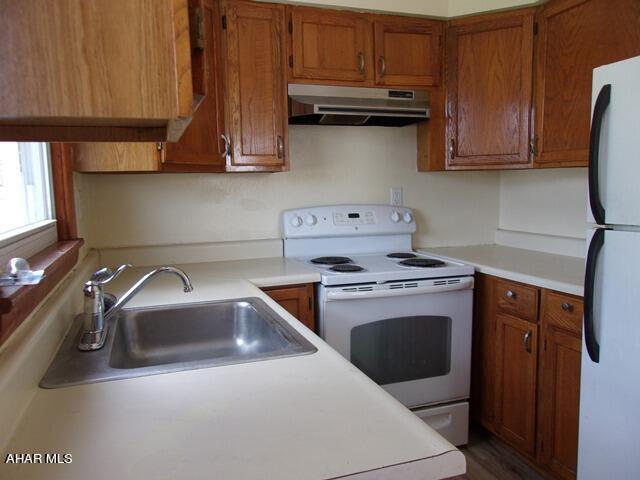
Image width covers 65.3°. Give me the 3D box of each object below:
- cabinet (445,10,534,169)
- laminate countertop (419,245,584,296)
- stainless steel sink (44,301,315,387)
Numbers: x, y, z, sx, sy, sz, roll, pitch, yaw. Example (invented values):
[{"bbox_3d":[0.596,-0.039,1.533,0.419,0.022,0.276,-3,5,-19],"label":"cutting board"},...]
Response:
[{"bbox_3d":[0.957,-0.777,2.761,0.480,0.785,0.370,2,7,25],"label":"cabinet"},{"bbox_3d":[1.077,0.129,2.518,0.657,0.038,1.360,-3,7,-19],"label":"laminate countertop"},{"bbox_3d":[-0.391,0.339,1.407,0.580,0.190,0.645,-3,7,-19],"label":"stainless steel sink"}]

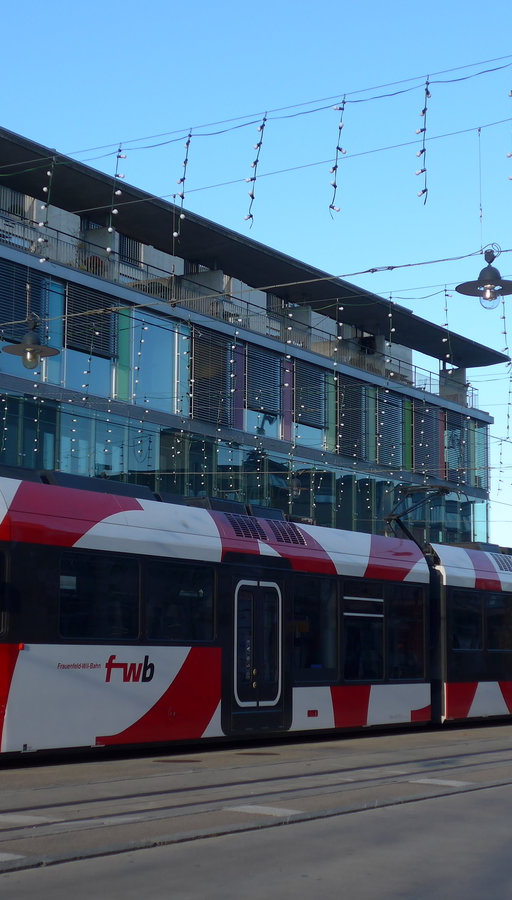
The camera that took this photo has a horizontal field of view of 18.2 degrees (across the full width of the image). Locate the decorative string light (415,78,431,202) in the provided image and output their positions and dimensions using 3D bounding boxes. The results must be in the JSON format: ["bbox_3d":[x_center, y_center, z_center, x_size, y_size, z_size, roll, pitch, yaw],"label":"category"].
[{"bbox_3d":[1.838,-3.416,17.599,0.170,1.369,0.170,-4,-9,30],"label":"decorative string light"}]

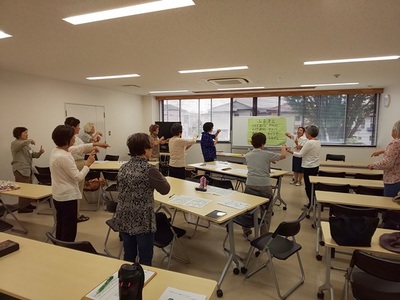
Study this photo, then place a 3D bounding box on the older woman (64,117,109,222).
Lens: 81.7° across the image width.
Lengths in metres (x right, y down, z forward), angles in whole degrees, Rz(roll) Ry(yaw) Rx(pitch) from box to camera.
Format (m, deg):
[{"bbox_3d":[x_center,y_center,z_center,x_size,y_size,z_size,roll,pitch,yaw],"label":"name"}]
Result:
[{"bbox_3d":[-1.970,0.336,3.960,0.700,1.700,0.500,-3,8,-25],"label":"older woman"}]

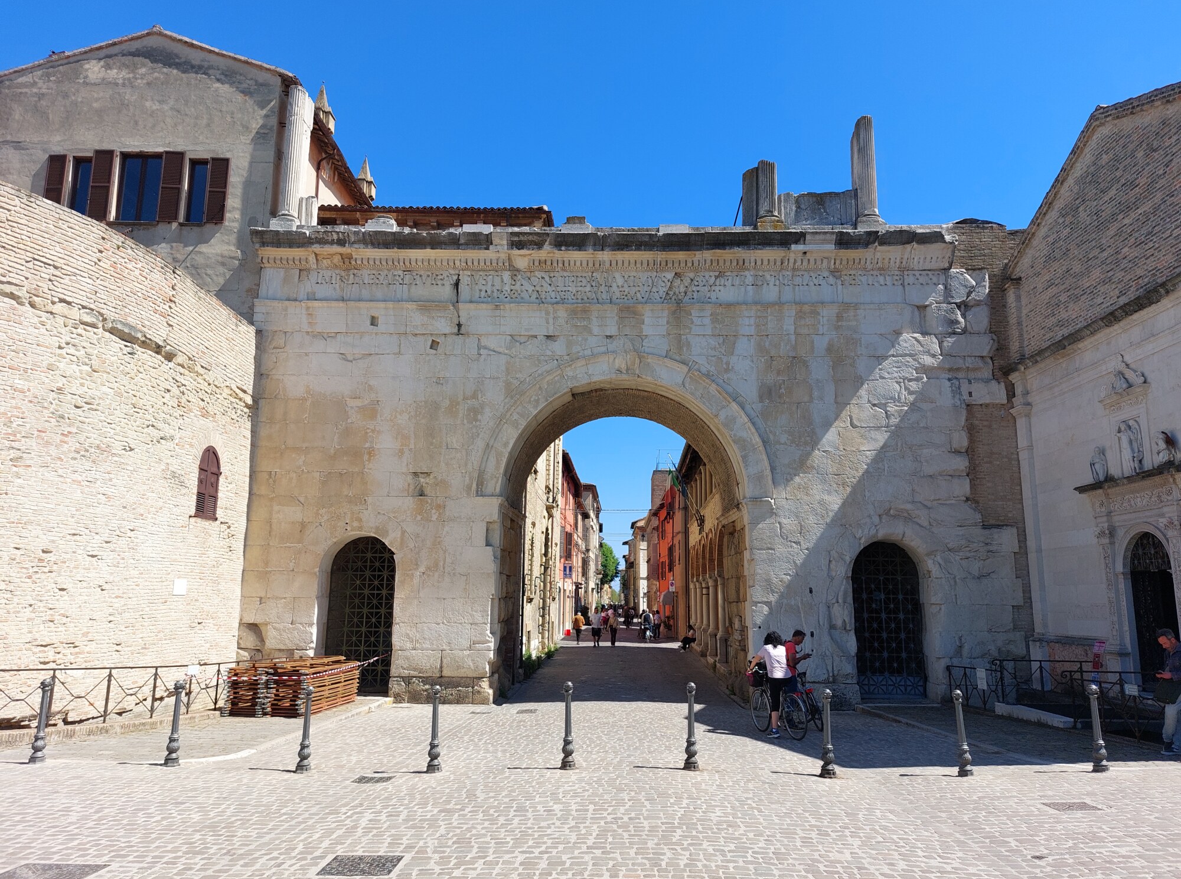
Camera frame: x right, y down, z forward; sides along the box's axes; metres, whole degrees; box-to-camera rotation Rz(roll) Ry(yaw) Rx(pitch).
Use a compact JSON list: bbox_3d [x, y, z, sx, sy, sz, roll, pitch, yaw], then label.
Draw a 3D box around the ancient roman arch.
[{"bbox_3d":[0.962,0.723,22.268,18.900,12.000,4.800,0,-11,2],"label":"ancient roman arch"}]

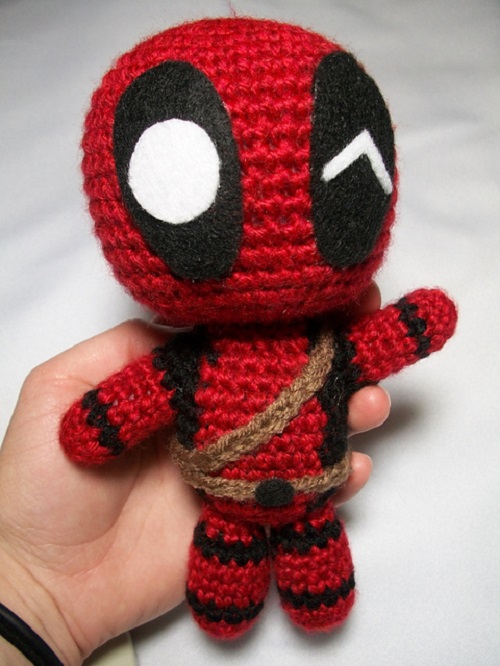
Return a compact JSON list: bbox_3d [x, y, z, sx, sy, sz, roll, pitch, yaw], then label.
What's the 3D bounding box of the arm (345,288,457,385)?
[{"bbox_3d":[0.049,0.001,0.216,0.038,0.021,0.021,-31,14,5],"label":"arm"}]

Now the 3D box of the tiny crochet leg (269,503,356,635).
[{"bbox_3d":[0.021,0.079,0.228,0.027,0.042,0.027,-9,12,-8],"label":"tiny crochet leg"}]

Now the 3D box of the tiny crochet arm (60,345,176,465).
[{"bbox_3d":[-0.038,0.022,0.197,0.038,0.022,0.022,-32,14,-16],"label":"tiny crochet arm"}]

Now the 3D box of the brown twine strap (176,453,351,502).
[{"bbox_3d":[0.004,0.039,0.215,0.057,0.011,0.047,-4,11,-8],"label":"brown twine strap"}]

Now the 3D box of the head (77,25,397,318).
[{"bbox_3d":[-0.003,-0.045,0.200,0.091,0.086,0.089,-8,13,-11],"label":"head"}]

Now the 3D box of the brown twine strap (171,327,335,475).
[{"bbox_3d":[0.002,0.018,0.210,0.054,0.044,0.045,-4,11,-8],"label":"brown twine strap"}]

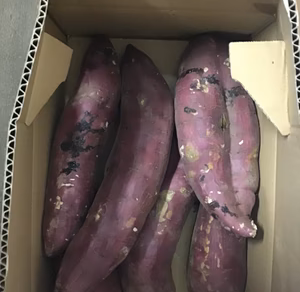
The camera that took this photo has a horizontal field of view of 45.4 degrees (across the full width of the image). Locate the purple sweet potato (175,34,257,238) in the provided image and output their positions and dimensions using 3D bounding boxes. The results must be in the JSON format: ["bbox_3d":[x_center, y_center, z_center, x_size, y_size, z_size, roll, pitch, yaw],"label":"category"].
[{"bbox_3d":[0.055,-0.005,0.345,0.057,0.049,0.199,-12,85,0],"label":"purple sweet potato"}]

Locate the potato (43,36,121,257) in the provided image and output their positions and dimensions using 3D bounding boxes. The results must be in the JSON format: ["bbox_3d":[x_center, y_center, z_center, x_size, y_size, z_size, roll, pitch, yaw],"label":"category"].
[{"bbox_3d":[-0.066,0.002,0.352,0.056,0.054,0.221,18,85,1],"label":"potato"}]

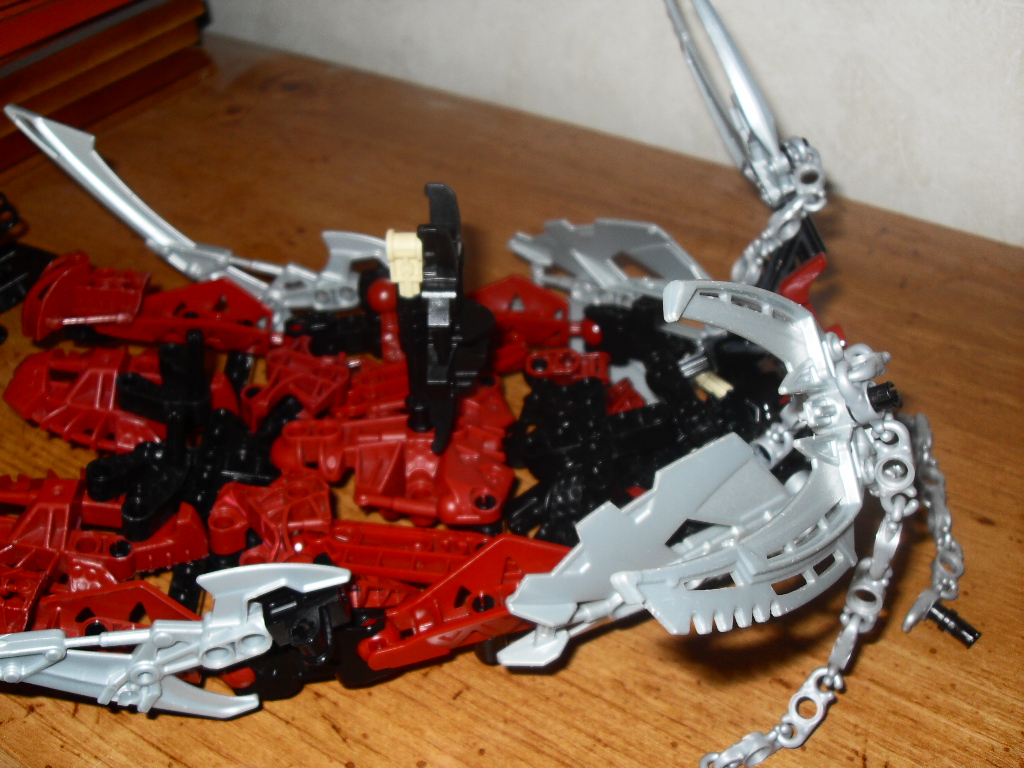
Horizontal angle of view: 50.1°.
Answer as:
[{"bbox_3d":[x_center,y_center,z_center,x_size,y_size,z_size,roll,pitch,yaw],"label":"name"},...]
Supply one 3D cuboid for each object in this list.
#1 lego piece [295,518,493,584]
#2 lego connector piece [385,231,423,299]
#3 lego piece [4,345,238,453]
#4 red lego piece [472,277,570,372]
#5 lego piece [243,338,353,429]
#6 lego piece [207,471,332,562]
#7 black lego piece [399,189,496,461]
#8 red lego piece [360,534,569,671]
[{"bbox_3d":[-0.028,0.040,0.267,0.048,0.010,0.017,1,41,5],"label":"lego piece"},{"bbox_3d":[-0.024,-0.027,0.247,0.008,0.015,0.008,0,40,0],"label":"lego connector piece"},{"bbox_3d":[-0.112,0.004,0.317,0.062,0.015,0.031,3,41,7],"label":"lego piece"},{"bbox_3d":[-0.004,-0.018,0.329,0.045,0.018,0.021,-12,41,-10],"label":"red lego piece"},{"bbox_3d":[-0.062,0.000,0.314,0.030,0.013,0.023,-10,41,-7],"label":"lego piece"},{"bbox_3d":[-0.061,0.033,0.276,0.030,0.013,0.021,-5,40,-2],"label":"lego piece"},{"bbox_3d":[-0.015,-0.014,0.263,0.020,0.070,0.024,0,40,0],"label":"black lego piece"},{"bbox_3d":[-0.011,0.050,0.254,0.050,0.015,0.021,-15,42,-13],"label":"red lego piece"}]

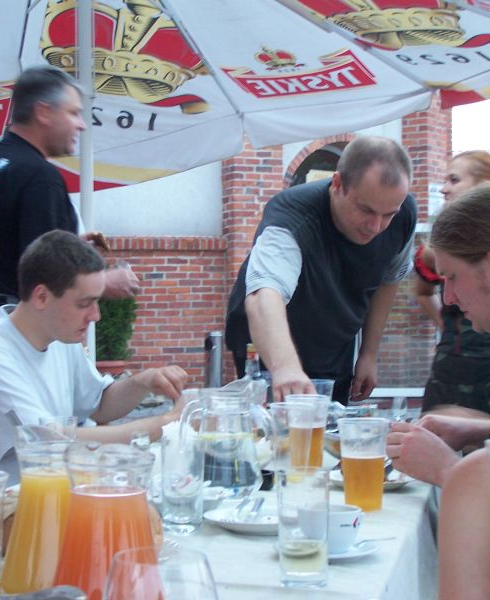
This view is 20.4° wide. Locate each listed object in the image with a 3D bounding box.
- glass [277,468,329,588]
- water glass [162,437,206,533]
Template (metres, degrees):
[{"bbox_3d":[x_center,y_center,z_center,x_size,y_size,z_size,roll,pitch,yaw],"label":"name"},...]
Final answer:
[{"bbox_3d":[0.074,0.288,1.733,0.066,0.143,0.066,0,2,0],"label":"glass"},{"bbox_3d":[-0.093,0.279,2.062,0.066,0.140,0.066,0,2,0],"label":"water glass"}]

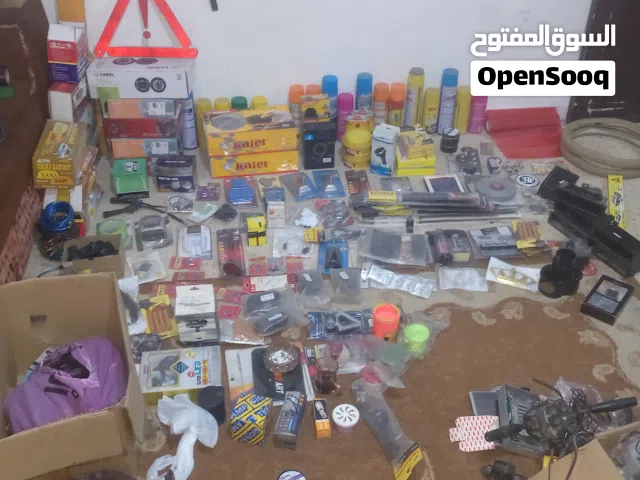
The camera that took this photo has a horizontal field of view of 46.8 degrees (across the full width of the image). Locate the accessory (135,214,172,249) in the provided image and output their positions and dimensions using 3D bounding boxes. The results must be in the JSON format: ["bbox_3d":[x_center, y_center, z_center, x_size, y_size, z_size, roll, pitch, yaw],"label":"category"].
[{"bbox_3d":[-0.569,-0.025,2.543,0.110,0.050,0.130,-3,36,-4],"label":"accessory"}]

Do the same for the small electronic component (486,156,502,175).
[{"bbox_3d":[0.697,-0.294,2.937,0.043,0.033,0.065,3,35,5],"label":"small electronic component"}]

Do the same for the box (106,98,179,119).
[{"bbox_3d":[-0.662,-0.533,2.801,0.245,0.080,0.180,0,35,0],"label":"box"}]

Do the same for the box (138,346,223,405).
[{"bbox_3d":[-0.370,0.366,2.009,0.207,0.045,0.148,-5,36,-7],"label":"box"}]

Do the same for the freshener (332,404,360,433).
[{"bbox_3d":[0.065,0.449,1.845,0.068,0.030,0.068,0,35,0],"label":"freshener"}]

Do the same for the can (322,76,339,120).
[{"bbox_3d":[0.041,-0.543,3.066,0.065,0.276,0.065,0,35,0],"label":"can"}]

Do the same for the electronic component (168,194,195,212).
[{"bbox_3d":[-0.508,-0.135,2.720,0.085,0.020,0.088,-2,36,-2],"label":"electronic component"}]

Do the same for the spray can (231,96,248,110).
[{"bbox_3d":[-0.326,-0.484,3.044,0.065,0.205,0.065,0,35,0],"label":"spray can"}]

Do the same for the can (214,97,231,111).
[{"bbox_3d":[-0.398,-0.495,3.070,0.065,0.196,0.065,0,35,0],"label":"can"}]

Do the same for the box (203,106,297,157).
[{"bbox_3d":[-0.273,-0.426,2.894,0.338,0.093,0.196,-7,35,-10],"label":"box"}]

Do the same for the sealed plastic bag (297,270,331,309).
[{"bbox_3d":[-0.019,0.146,2.306,0.105,0.035,0.170,-2,35,-3],"label":"sealed plastic bag"}]

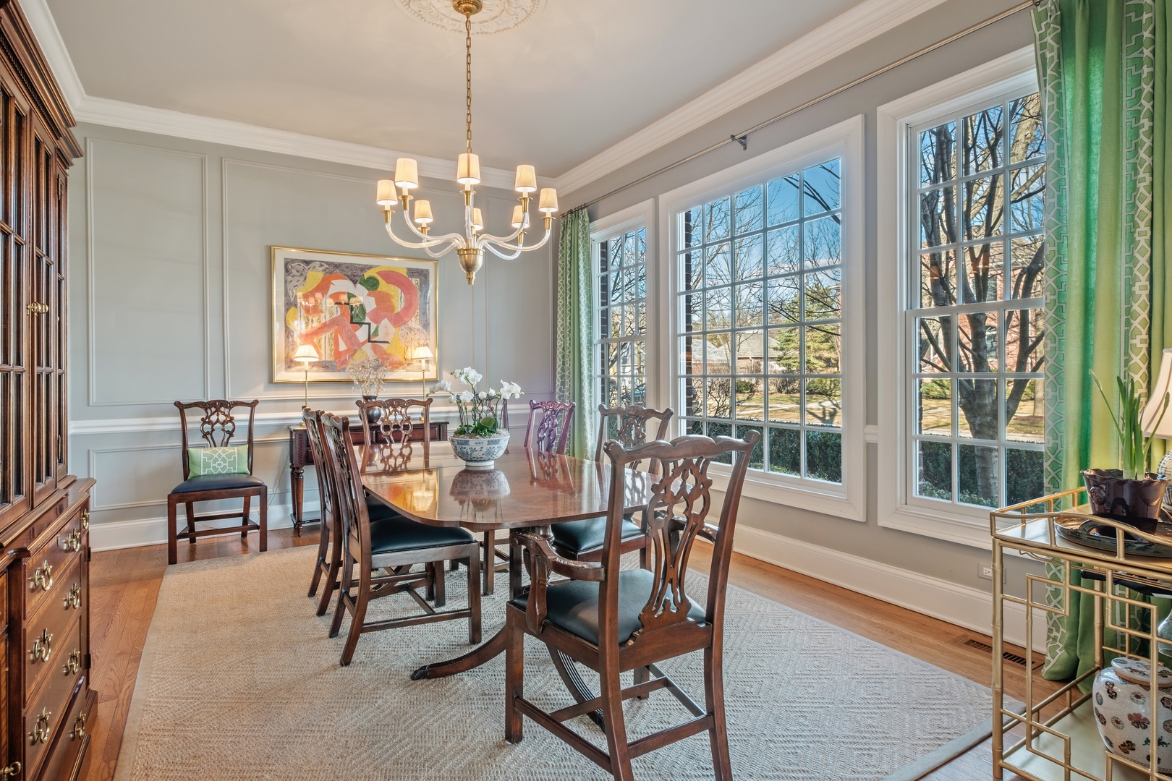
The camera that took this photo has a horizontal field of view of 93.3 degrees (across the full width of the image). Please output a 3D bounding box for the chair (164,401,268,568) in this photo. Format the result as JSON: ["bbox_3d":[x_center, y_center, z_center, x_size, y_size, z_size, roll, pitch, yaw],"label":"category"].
[{"bbox_3d":[-2.594,0.592,3.914,0.549,1.040,0.594,-1,1,-34],"label":"chair"}]

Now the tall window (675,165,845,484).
[{"bbox_3d":[1.066,-0.406,3.647,0.089,1.841,1.307,-1,1,-35],"label":"tall window"}]

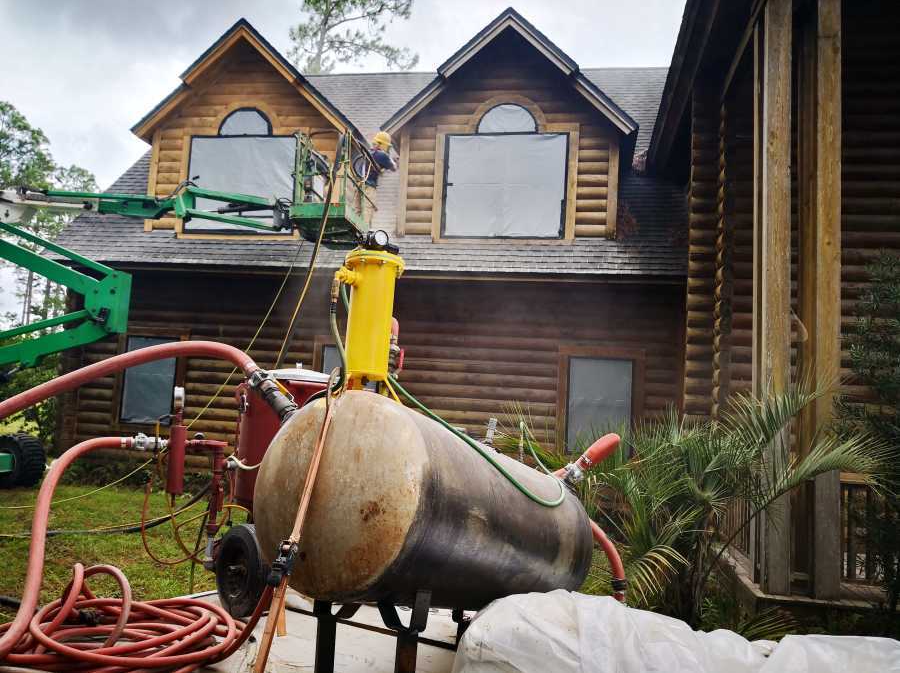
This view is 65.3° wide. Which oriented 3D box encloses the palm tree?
[{"bbox_3d":[1.648,1.218,4.750,2.500,1.800,2.200,3,-5,0],"label":"palm tree"}]

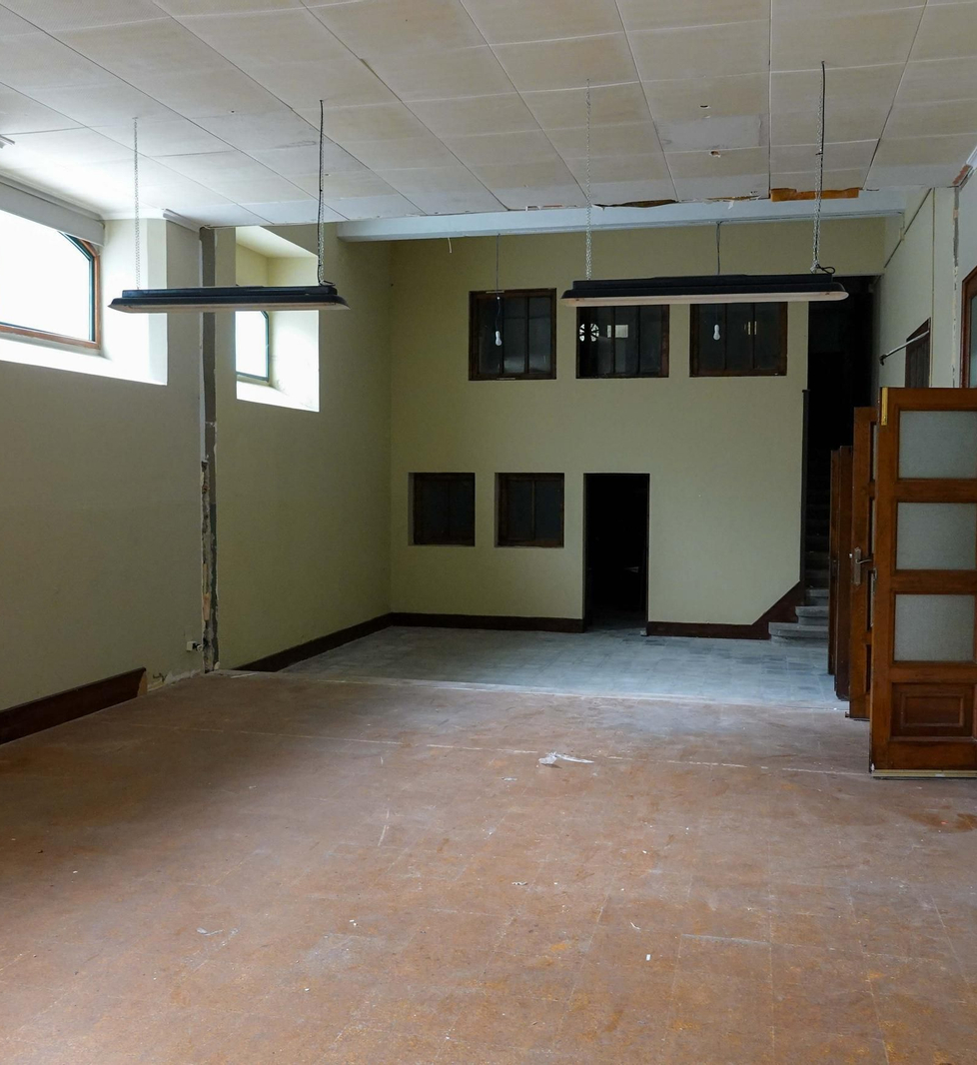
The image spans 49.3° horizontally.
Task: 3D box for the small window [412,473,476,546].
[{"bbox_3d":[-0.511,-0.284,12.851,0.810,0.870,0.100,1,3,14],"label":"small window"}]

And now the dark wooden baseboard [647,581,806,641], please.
[{"bbox_3d":[2.637,0.861,11.962,1.690,0.670,0.030,1,3,14],"label":"dark wooden baseboard"}]

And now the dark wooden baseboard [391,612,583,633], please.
[{"bbox_3d":[-0.045,1.065,12.652,2.380,0.175,0.028,1,3,14],"label":"dark wooden baseboard"}]

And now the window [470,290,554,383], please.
[{"bbox_3d":[0.282,-2.312,12.449,1.040,1.070,0.090,1,3,14],"label":"window"}]

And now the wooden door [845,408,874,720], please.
[{"bbox_3d":[2.704,0.214,6.936,0.630,2.060,0.045,2,3,23],"label":"wooden door"}]

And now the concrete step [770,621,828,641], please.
[{"bbox_3d":[3.594,1.131,11.484,1.050,0.200,0.420,1,3,14],"label":"concrete step"}]

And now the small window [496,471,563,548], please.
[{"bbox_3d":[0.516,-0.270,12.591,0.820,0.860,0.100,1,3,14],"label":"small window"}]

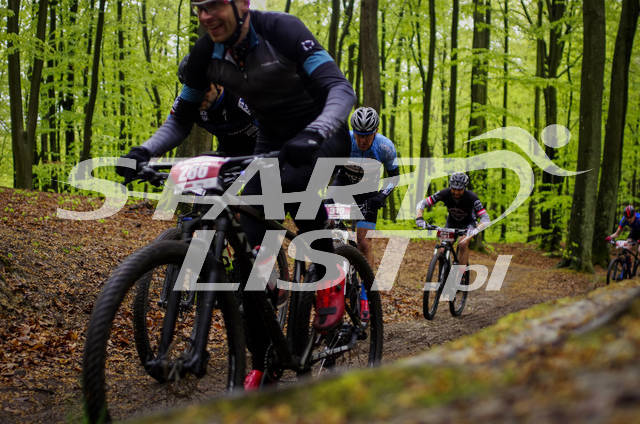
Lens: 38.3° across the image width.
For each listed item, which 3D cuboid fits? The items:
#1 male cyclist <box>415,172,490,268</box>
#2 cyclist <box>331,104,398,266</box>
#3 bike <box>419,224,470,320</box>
[{"bbox_3d":[1.500,0.190,10.250,0.760,1.300,0.860,3,-2,20],"label":"male cyclist"},{"bbox_3d":[0.315,0.020,6.830,0.680,1.560,0.880,2,-2,24],"label":"cyclist"},{"bbox_3d":[1.400,0.650,10.150,0.700,1.030,1.830,5,-2,22],"label":"bike"}]

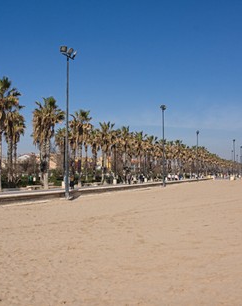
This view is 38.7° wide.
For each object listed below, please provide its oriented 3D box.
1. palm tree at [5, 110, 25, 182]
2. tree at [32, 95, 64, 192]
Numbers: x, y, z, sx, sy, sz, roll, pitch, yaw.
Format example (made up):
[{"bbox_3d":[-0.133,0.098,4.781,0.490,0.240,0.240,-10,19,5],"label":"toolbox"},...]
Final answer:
[{"bbox_3d":[-15.837,-0.819,51.825,3.000,11.240,3.000,-1,-4,24],"label":"palm tree"},{"bbox_3d":[-8.503,-1.246,40.113,3.500,10.780,3.500,0,-3,0],"label":"tree"}]

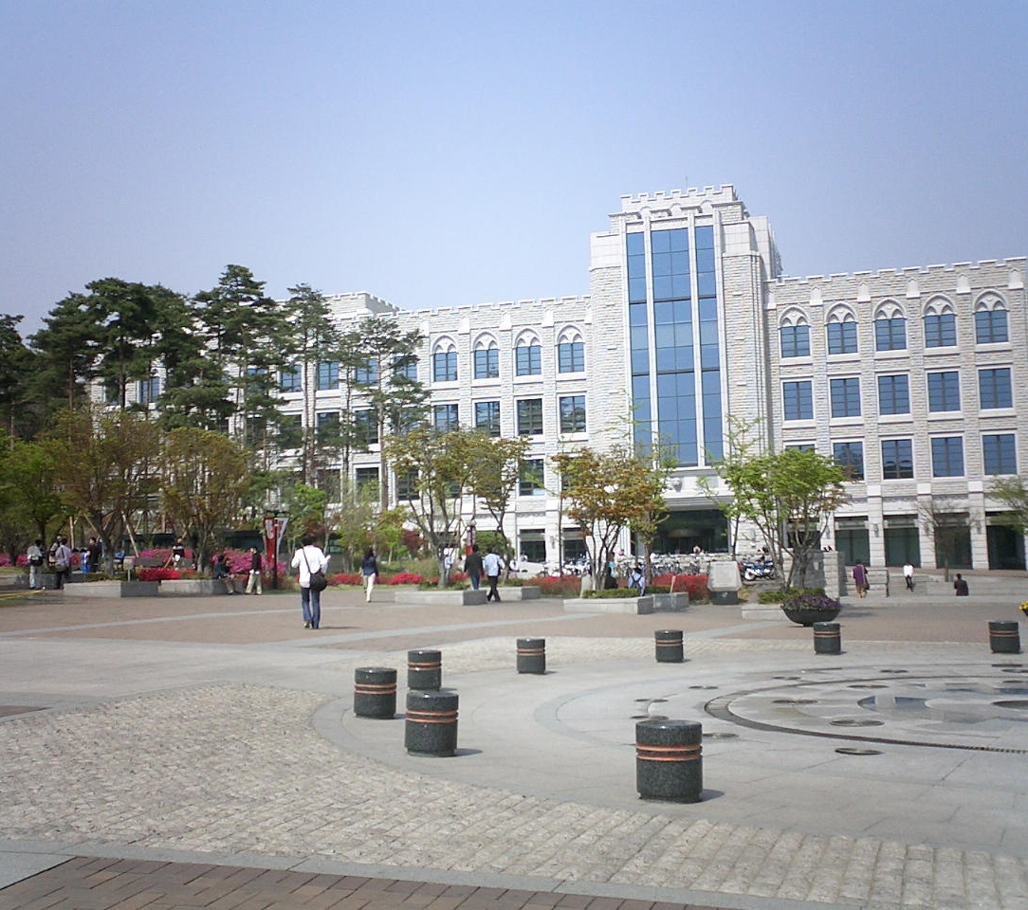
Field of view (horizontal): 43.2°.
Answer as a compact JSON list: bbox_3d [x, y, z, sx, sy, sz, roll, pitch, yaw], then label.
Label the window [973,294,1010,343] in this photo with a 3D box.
[{"bbox_3d":[28.183,-8.033,76.603,1.992,2.917,0.300,-3,-5,16],"label":"window"}]

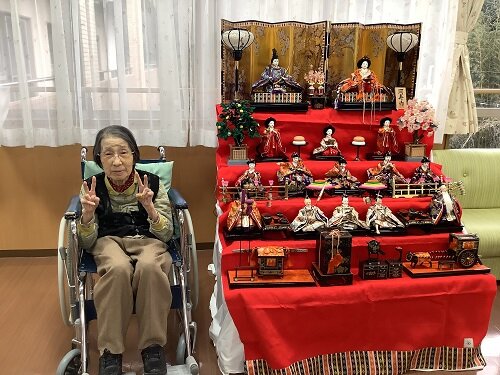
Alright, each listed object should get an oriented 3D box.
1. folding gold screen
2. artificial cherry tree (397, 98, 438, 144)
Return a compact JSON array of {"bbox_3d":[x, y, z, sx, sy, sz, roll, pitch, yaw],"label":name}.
[{"bbox_3d":[0.405,-0.700,2.556,1.120,0.445,0.130,-2,14,-6],"label":"folding gold screen"},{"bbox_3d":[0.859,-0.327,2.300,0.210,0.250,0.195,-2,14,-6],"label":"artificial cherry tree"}]

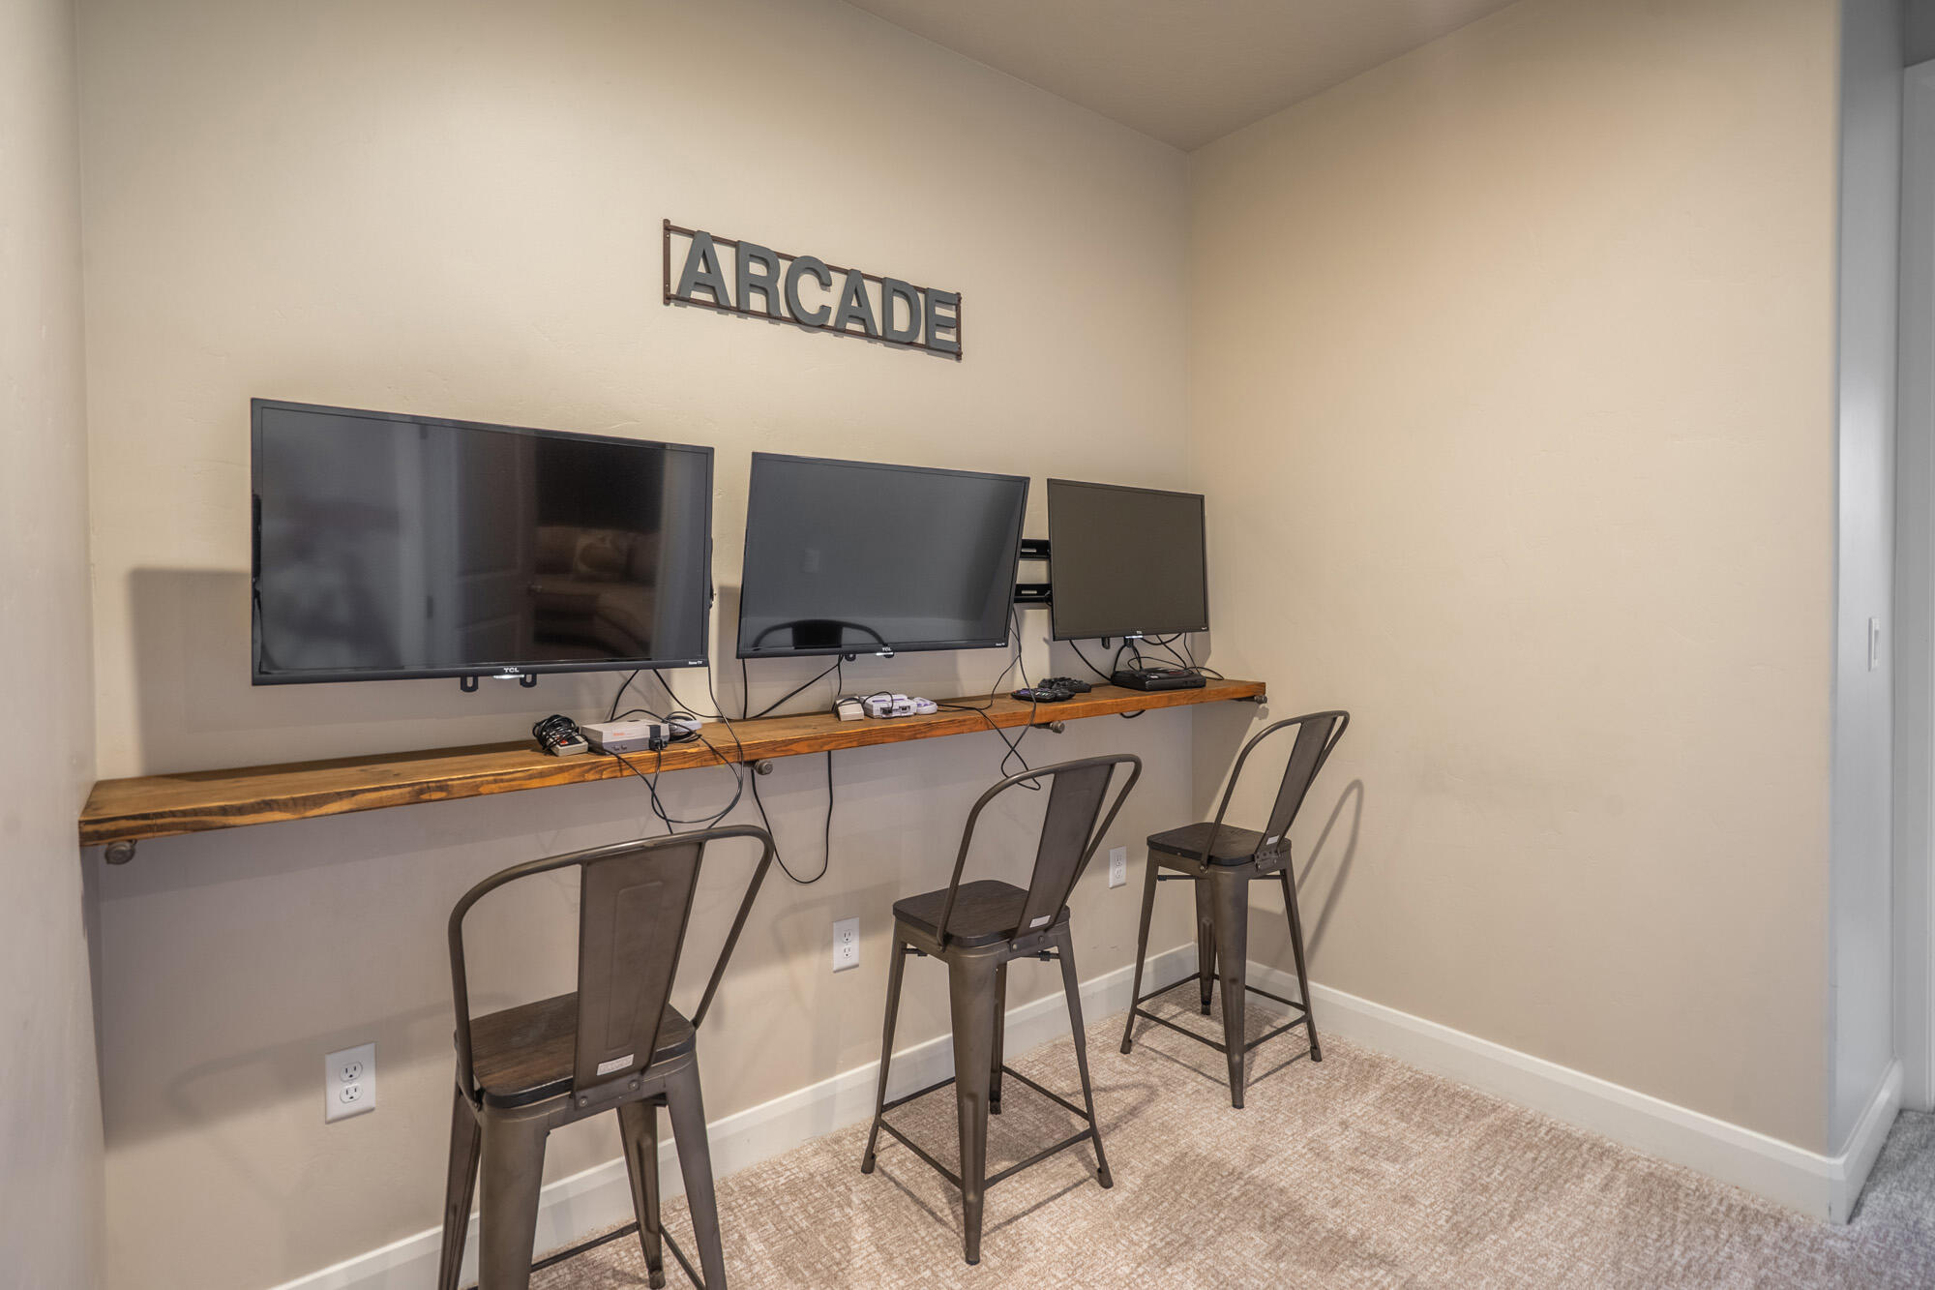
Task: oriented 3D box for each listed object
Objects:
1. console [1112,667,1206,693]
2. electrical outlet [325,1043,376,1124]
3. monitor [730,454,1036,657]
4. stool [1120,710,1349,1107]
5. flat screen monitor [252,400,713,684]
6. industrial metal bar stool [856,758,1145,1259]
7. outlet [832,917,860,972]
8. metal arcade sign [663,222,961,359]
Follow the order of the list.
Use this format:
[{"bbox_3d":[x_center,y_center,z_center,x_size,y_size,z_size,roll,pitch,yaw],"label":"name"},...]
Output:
[{"bbox_3d":[0.559,0.100,2.695,0.211,0.045,0.191,-2,2,-24],"label":"console"},{"bbox_3d":[-1.089,0.775,1.615,0.074,0.120,0.010,-2,2,-39],"label":"electrical outlet"},{"bbox_3d":[-0.189,-0.205,2.154,0.737,0.437,0.075,-2,15,-36],"label":"monitor"},{"bbox_3d":[0.742,0.676,2.533,0.418,0.971,0.508,-2,2,-39],"label":"stool"},{"bbox_3d":[-0.827,-0.169,1.643,0.737,0.437,0.075,-2,6,-39],"label":"flat screen monitor"},{"bbox_3d":[0.068,0.712,2.007,0.418,0.971,0.508,-2,2,-39],"label":"industrial metal bar stool"},{"bbox_3d":[-0.292,0.733,2.227,0.074,0.120,0.010,-2,2,-39],"label":"outlet"},{"bbox_3d":[-0.326,-0.818,2.157,0.787,0.173,0.035,-2,2,-39],"label":"metal arcade sign"}]

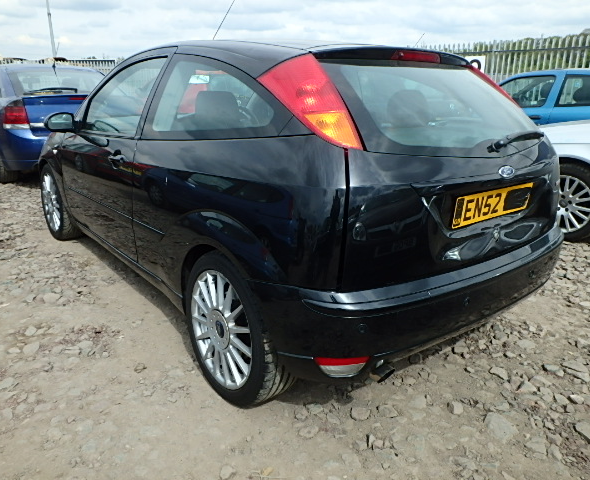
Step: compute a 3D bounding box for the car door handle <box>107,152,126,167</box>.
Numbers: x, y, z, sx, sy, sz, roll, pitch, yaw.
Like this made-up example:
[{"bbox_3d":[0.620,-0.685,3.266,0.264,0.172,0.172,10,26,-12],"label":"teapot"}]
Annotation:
[{"bbox_3d":[-0.895,-0.406,2.427,0.050,0.070,0.210,-12,22,-37],"label":"car door handle"}]

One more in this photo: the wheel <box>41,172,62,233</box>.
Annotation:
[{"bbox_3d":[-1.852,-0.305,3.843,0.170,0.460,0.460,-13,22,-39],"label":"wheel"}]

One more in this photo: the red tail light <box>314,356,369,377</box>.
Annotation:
[{"bbox_3d":[0.141,0.400,1.547,0.185,0.085,0.060,-2,17,-10],"label":"red tail light"}]

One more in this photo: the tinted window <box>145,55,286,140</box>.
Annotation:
[{"bbox_3d":[-0.343,-0.537,1.862,0.080,0.410,0.980,18,-1,-45],"label":"tinted window"}]

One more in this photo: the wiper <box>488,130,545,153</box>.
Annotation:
[{"bbox_3d":[0.896,-0.393,1.898,0.520,0.080,0.080,-12,-5,-37],"label":"wiper"}]

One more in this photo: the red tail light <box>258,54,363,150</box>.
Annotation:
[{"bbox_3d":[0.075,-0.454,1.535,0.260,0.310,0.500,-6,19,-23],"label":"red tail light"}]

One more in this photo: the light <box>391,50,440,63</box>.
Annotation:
[{"bbox_3d":[0.479,-0.736,1.929,0.300,0.040,0.060,-12,22,-37],"label":"light"}]

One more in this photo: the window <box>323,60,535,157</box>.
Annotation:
[{"bbox_3d":[0.583,-0.514,1.855,1.140,0.100,0.520,-12,61,-37],"label":"window"}]

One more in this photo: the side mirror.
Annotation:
[{"bbox_3d":[-1.420,-0.705,2.885,0.200,0.130,0.110,-10,20,-31],"label":"side mirror"}]

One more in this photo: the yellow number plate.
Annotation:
[{"bbox_3d":[0.732,-0.129,1.769,0.520,0.112,0.015,-12,27,-37],"label":"yellow number plate"}]

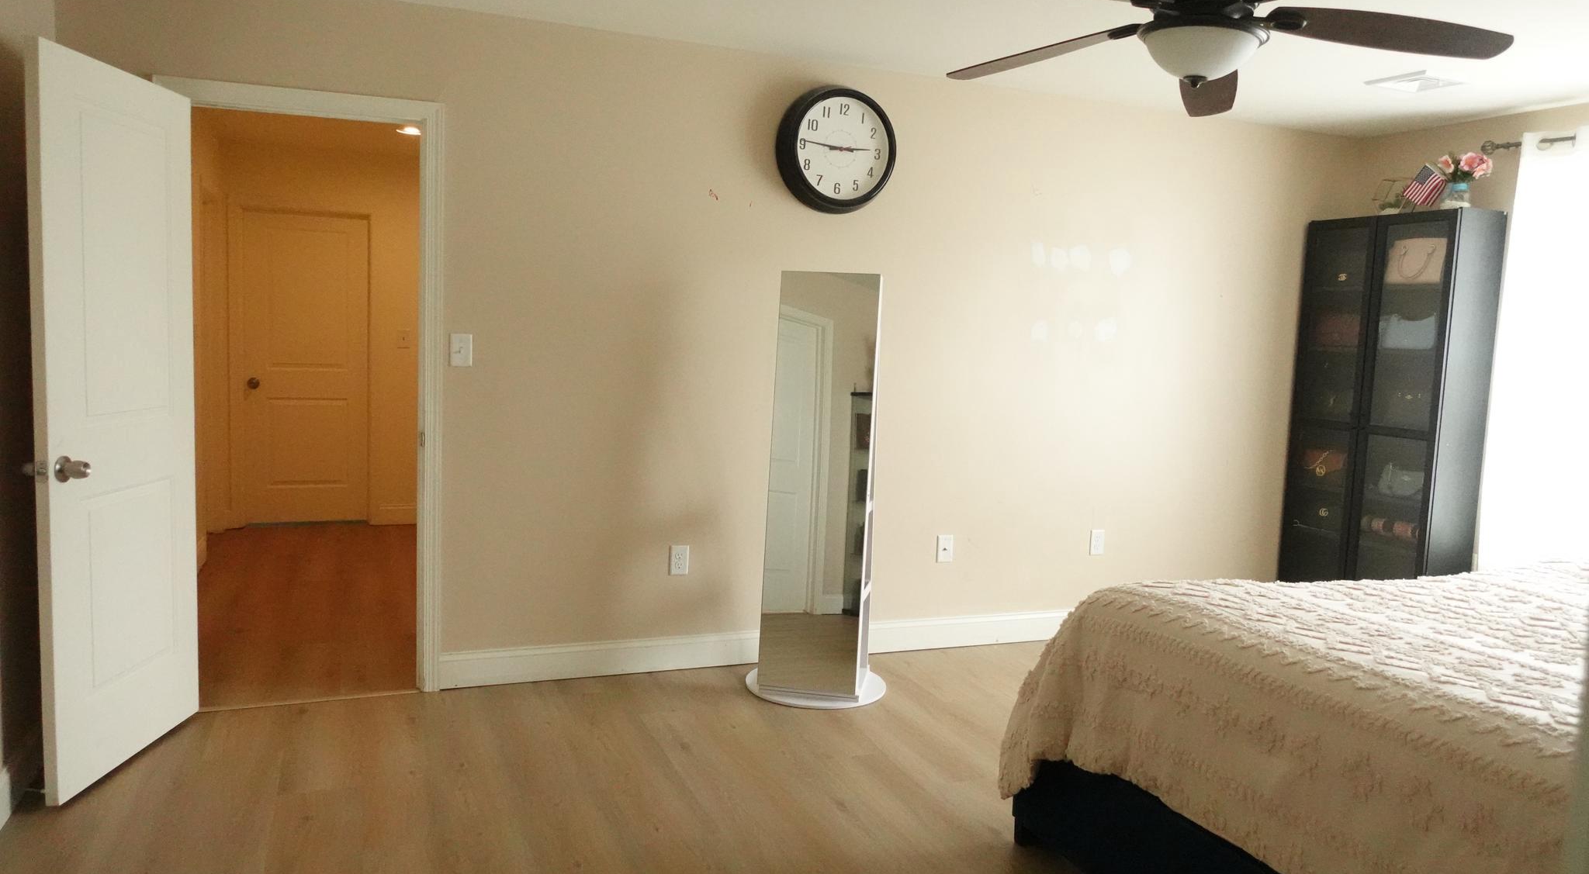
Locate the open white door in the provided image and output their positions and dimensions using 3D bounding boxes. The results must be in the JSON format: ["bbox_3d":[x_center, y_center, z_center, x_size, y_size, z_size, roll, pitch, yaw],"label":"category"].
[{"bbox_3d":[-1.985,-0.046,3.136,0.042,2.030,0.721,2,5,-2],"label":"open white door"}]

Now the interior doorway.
[{"bbox_3d":[-1.711,-0.089,3.728,0.737,2.049,0.120,0,6,-21],"label":"interior doorway"}]

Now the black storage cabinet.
[{"bbox_3d":[2.759,-0.009,4.966,0.310,1.995,0.756,0,6,-24],"label":"black storage cabinet"}]

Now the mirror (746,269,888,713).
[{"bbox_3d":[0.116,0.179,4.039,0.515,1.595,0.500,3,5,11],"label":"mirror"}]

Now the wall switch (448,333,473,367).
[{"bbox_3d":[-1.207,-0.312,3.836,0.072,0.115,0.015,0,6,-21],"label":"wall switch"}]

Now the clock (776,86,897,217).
[{"bbox_3d":[0.181,-1.150,4.235,0.500,0.500,0.090,0,6,-21],"label":"clock"}]

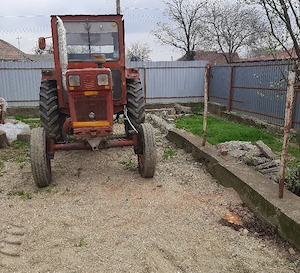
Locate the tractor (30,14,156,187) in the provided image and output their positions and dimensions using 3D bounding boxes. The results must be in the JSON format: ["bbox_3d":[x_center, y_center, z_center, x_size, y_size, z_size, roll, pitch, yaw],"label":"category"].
[{"bbox_3d":[-1.077,-0.874,5.895,2.060,2.720,3.750,-3,9,-10],"label":"tractor"}]

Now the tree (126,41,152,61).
[{"bbox_3d":[-0.989,-6.330,30.374,2.670,5.610,2.540,-1,9,0],"label":"tree"}]

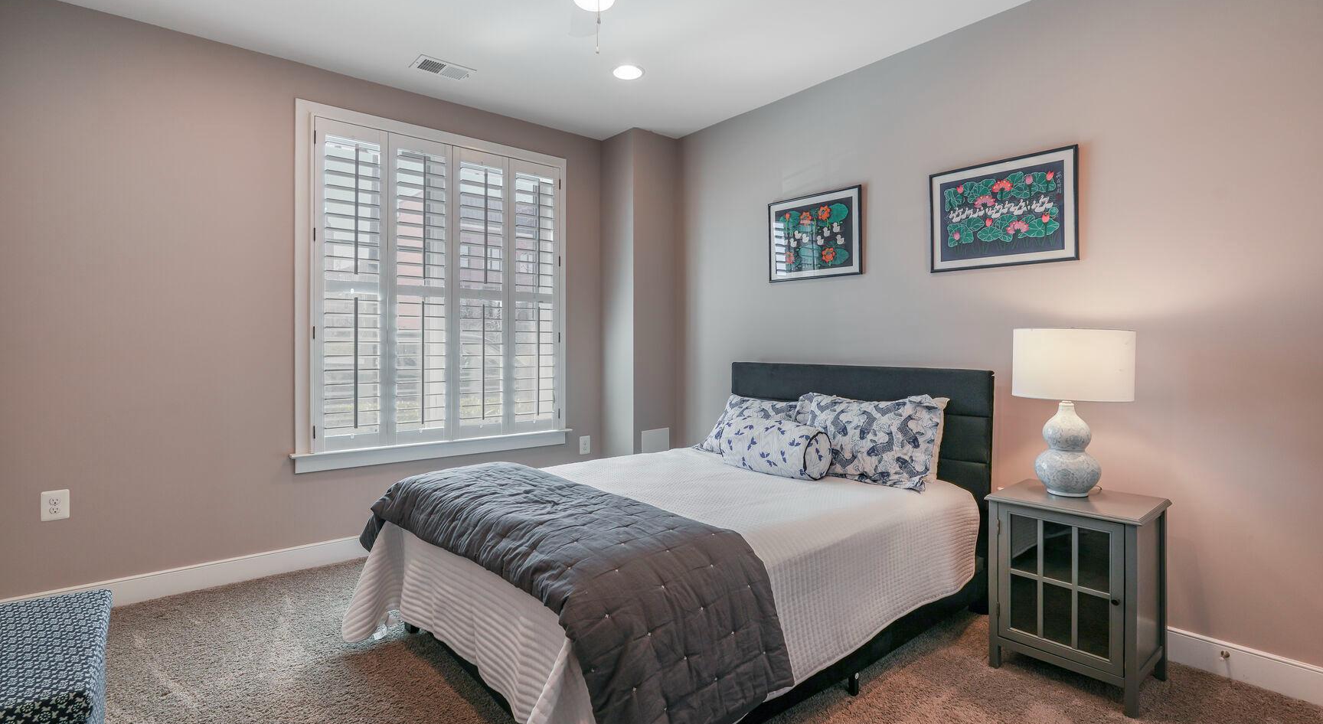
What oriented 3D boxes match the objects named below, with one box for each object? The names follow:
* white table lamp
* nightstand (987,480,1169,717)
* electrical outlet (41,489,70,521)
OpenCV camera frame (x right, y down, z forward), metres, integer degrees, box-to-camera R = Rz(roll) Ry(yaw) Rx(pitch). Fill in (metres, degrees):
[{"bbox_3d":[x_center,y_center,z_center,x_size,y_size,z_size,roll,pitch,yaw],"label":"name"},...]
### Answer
[{"bbox_3d":[1.555,0.189,2.380,0.388,0.617,0.388,-1,1,-40],"label":"white table lamp"},{"bbox_3d":[1.532,0.824,2.309,0.408,0.650,0.475,-1,1,-40],"label":"nightstand"},{"bbox_3d":[-2.689,0.637,2.773,0.089,0.128,0.009,-1,1,-40],"label":"electrical outlet"}]

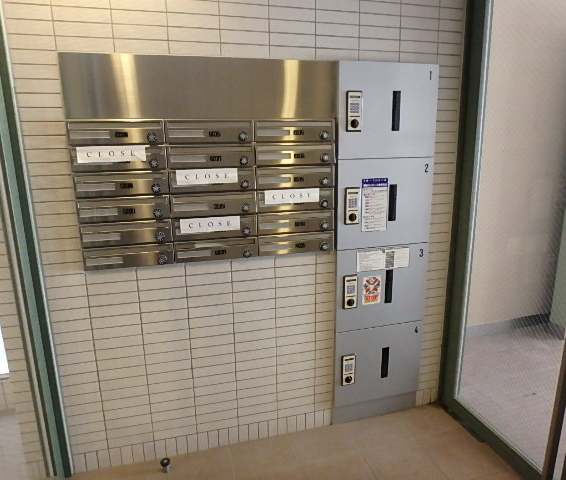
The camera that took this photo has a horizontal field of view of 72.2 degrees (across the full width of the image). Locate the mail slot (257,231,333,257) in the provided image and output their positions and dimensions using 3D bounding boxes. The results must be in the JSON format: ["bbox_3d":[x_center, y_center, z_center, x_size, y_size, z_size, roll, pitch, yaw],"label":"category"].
[{"bbox_3d":[0.059,0.015,1.809,0.360,0.093,0.050,-4,13,-14],"label":"mail slot"}]

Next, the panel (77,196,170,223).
[{"bbox_3d":[-0.641,-0.131,1.590,0.349,0.098,0.050,-4,13,-14],"label":"panel"}]

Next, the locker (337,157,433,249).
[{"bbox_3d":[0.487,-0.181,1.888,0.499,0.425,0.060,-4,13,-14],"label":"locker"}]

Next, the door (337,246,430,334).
[{"bbox_3d":[0.492,0.234,1.978,0.494,0.420,0.060,-4,13,-14],"label":"door"}]

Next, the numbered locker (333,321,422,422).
[{"bbox_3d":[0.494,0.644,2.067,0.485,0.418,0.060,-4,13,-14],"label":"numbered locker"}]

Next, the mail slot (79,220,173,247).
[{"bbox_3d":[-0.640,-0.032,1.611,0.349,0.101,0.050,-4,13,-14],"label":"mail slot"}]

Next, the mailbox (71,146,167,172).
[{"bbox_3d":[-0.642,-0.326,1.548,0.350,0.097,0.050,-4,13,-14],"label":"mailbox"}]

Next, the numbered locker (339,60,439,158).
[{"bbox_3d":[0.476,-0.590,1.797,0.495,0.410,0.060,-4,13,-14],"label":"numbered locker"}]

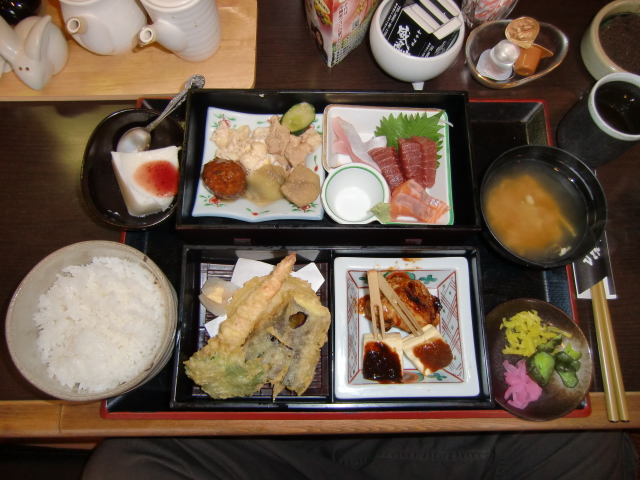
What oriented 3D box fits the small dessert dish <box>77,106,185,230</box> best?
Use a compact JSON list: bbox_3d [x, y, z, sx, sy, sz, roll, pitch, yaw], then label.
[{"bbox_3d":[-0.179,-0.068,0.449,0.106,0.032,0.127,-6,76,-2],"label":"small dessert dish"}]

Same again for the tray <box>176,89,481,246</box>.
[{"bbox_3d":[0.008,-0.068,0.434,0.266,0.062,0.136,0,76,-1],"label":"tray"}]

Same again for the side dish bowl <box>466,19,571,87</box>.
[{"bbox_3d":[0.211,-0.195,0.490,0.111,0.034,0.083,-6,76,-2],"label":"side dish bowl"}]

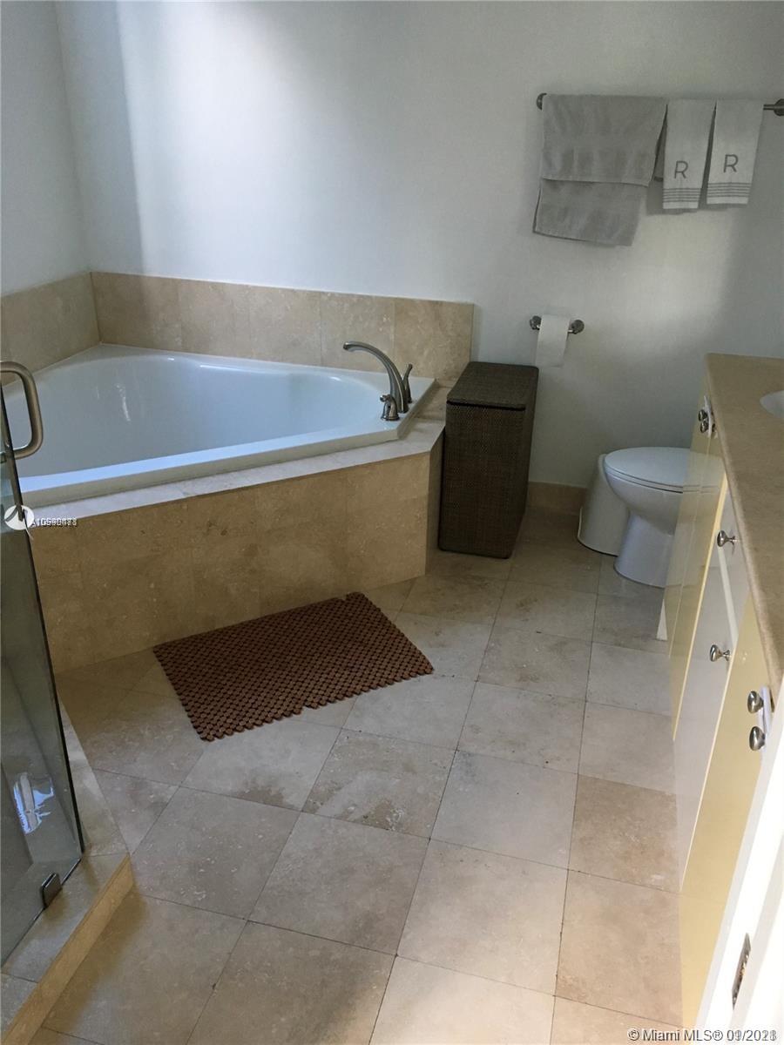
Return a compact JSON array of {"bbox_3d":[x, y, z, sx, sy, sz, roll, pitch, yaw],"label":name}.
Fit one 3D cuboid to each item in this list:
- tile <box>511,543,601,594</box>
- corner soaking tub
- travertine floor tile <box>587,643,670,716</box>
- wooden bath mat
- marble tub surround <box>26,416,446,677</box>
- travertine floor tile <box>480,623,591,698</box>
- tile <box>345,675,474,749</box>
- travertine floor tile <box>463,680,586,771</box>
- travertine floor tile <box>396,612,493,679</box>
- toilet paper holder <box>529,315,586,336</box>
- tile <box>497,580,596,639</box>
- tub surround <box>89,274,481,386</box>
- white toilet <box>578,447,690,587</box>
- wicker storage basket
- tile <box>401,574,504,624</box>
[{"bbox_3d":[0.584,0.163,3.123,0.304,0.012,0.304,8,26,13],"label":"tile"},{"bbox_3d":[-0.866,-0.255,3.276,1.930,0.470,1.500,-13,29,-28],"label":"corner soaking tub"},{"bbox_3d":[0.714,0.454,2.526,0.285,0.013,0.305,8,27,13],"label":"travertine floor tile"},{"bbox_3d":[-0.291,0.399,2.555,0.684,0.013,0.478,-12,29,-26],"label":"wooden bath mat"},{"bbox_3d":[-0.414,0.062,2.743,1.389,0.462,0.180,-13,29,-27],"label":"marble tub surround"},{"bbox_3d":[0.428,0.416,2.590,0.304,0.012,0.304,8,26,13],"label":"travertine floor tile"},{"bbox_3d":[0.055,0.504,2.390,0.304,0.012,0.304,8,26,13],"label":"tile"},{"bbox_3d":[0.351,0.542,2.325,0.305,0.013,0.305,8,27,13],"label":"travertine floor tile"},{"bbox_3d":[0.134,0.374,2.658,0.305,0.013,0.305,8,27,13],"label":"travertine floor tile"},{"bbox_3d":[0.601,-0.716,3.205,0.200,0.051,0.076,8,27,13],"label":"toilet paper holder"},{"bbox_3d":[0.509,0.288,2.860,0.305,0.010,0.305,8,27,13],"label":"tile"},{"bbox_3d":[-0.475,-0.781,3.565,1.616,0.340,0.020,8,27,13],"label":"tub surround"},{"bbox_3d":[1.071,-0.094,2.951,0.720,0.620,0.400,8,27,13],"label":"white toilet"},{"bbox_3d":[0.368,-0.245,3.270,0.275,0.587,0.467,8,26,13],"label":"wicker storage basket"},{"bbox_3d":[0.213,0.248,2.928,0.305,0.010,0.305,8,27,13],"label":"tile"}]

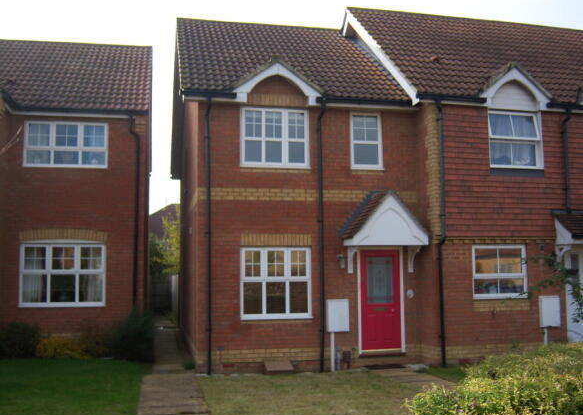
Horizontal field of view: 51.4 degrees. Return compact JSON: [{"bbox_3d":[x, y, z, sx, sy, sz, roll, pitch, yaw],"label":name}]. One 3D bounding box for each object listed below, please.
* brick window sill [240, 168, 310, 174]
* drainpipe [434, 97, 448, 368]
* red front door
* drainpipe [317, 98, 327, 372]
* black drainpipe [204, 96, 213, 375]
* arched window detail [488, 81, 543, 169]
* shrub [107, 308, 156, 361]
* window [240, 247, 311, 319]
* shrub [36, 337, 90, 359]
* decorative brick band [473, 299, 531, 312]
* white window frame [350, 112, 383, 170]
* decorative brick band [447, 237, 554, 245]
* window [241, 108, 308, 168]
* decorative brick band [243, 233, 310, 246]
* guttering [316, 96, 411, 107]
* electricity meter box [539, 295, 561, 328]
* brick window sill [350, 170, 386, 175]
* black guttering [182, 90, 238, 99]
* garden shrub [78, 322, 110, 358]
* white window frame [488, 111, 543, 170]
[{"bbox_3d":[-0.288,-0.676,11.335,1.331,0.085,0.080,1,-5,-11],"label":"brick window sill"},{"bbox_3d":[2.744,0.423,11.040,0.140,4.882,0.150,1,-5,-11],"label":"drainpipe"},{"bbox_3d":[1.716,1.771,11.589,0.812,1.912,0.070,1,-5,-11],"label":"red front door"},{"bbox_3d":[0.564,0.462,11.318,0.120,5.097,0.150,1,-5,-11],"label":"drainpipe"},{"bbox_3d":[-1.494,0.468,10.917,0.110,4.996,0.150,1,-5,-11],"label":"black drainpipe"},{"bbox_3d":[4.323,-1.591,11.705,1.130,1.680,0.220,1,-6,-12],"label":"arched window detail"},{"bbox_3d":[-3.117,2.471,11.846,0.842,0.984,0.850,0,-5,-11],"label":"shrub"},{"bbox_3d":[-0.277,1.389,11.138,1.330,1.290,0.100,0,-5,-11],"label":"window"},{"bbox_3d":[-4.519,2.784,12.071,1.000,0.420,0.650,1,-6,-12],"label":"shrub"},{"bbox_3d":[3.931,1.831,11.365,1.165,0.194,0.100,1,-6,-12],"label":"decorative brick band"},{"bbox_3d":[1.462,-1.274,11.730,0.626,1.104,0.100,0,-5,-11],"label":"white window frame"},{"bbox_3d":[3.960,0.635,11.432,2.251,0.133,0.110,0,-5,-11],"label":"decorative brick band"},{"bbox_3d":[-0.306,-1.289,11.381,1.320,1.111,0.100,0,-5,-11],"label":"window"},{"bbox_3d":[-0.279,0.602,11.234,1.315,0.218,0.100,1,-6,-12],"label":"decorative brick band"},{"bbox_3d":[1.411,-2.008,11.611,1.890,0.114,0.120,1,-6,-12],"label":"guttering"},{"bbox_3d":[4.887,1.967,11.472,0.380,0.590,0.110,0,-5,-11],"label":"electricity meter box"},{"bbox_3d":[1.492,-0.679,11.826,0.690,0.095,0.120,1,-6,-14],"label":"brick window sill"},{"bbox_3d":[-1.482,-2.054,11.021,0.974,0.110,0.120,1,-5,-11],"label":"black guttering"},{"bbox_3d":[-3.906,2.615,12.035,0.575,0.662,0.600,0,-5,-11],"label":"garden shrub"},{"bbox_3d":[4.272,-1.289,11.531,1.146,1.143,0.120,1,-5,-11],"label":"white window frame"}]

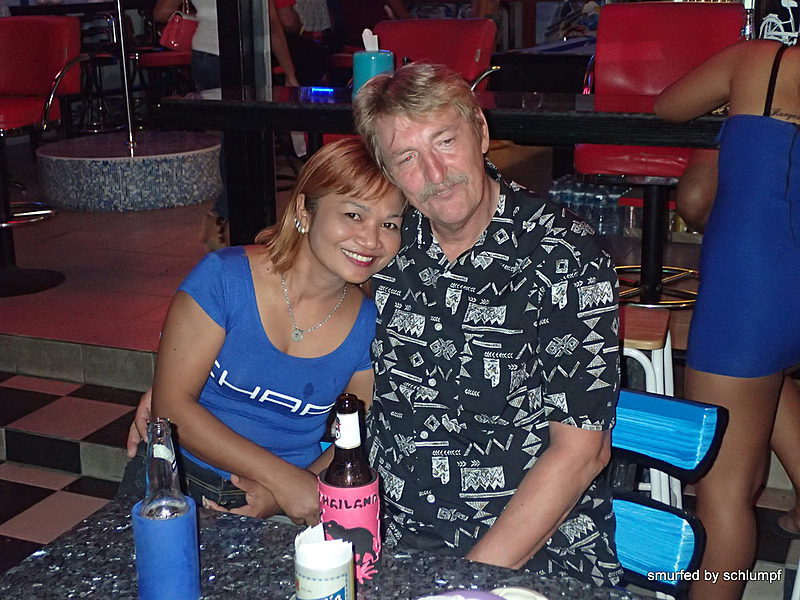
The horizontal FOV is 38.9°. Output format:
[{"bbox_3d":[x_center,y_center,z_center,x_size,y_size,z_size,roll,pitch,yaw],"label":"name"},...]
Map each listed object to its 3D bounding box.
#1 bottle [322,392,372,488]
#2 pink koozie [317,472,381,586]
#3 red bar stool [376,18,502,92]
[{"bbox_3d":[-0.065,0.237,1.453,0.062,0.233,0.062,-1,16,0],"label":"bottle"},{"bbox_3d":[-0.063,0.290,1.469,0.078,0.135,0.078,-2,16,-3],"label":"pink koozie"},{"bbox_3d":[0.054,-0.454,4.047,0.540,1.060,0.530,6,18,24],"label":"red bar stool"}]

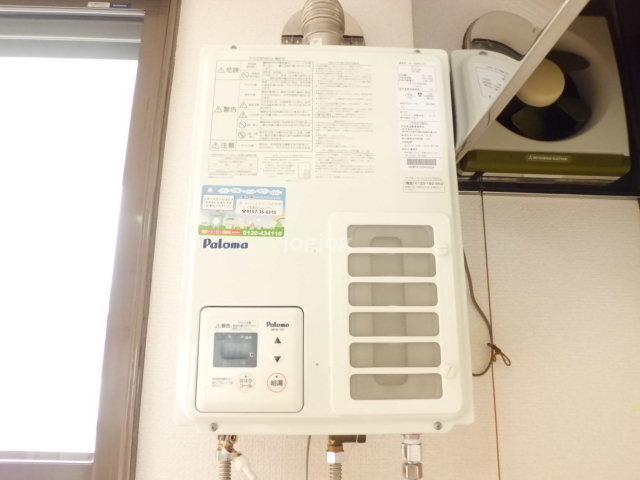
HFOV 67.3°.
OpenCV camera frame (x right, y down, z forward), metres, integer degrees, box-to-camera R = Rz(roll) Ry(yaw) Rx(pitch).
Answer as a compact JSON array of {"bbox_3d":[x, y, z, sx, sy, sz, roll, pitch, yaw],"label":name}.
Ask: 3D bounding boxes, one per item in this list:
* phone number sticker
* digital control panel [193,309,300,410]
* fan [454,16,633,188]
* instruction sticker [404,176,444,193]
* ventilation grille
[{"bbox_3d":[-0.097,-0.036,0.607,0.107,0.065,0.002,0,-14,-2],"label":"phone number sticker"},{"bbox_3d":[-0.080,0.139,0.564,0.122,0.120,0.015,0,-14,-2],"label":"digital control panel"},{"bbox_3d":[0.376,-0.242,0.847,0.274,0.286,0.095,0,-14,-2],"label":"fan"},{"bbox_3d":[0.135,-0.071,0.623,0.053,0.021,0.002,0,-14,-2],"label":"instruction sticker"},{"bbox_3d":[0.088,0.083,0.574,0.107,0.206,0.012,1,-14,-2],"label":"ventilation grille"}]

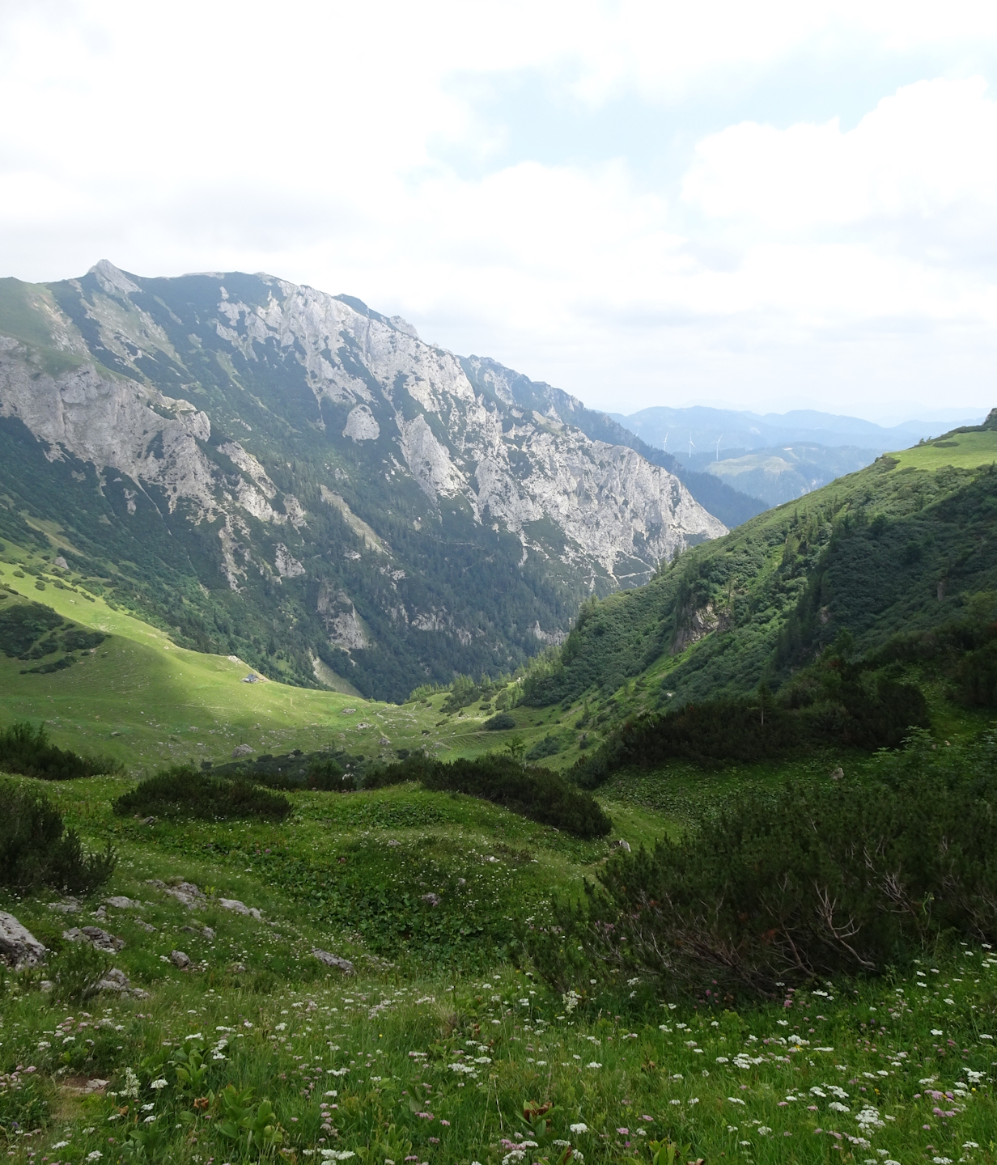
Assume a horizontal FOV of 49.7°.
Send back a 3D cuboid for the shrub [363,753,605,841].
[{"bbox_3d":[-0.230,4.320,22.300,5.100,1.400,2.400,4,9,25],"label":"shrub"}]

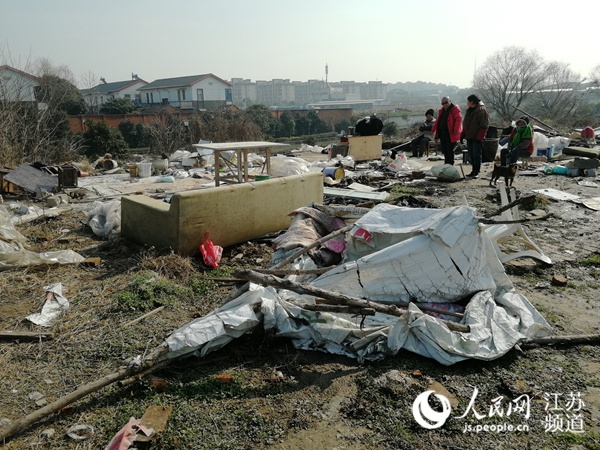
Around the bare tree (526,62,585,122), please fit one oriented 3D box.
[{"bbox_3d":[18.562,-9.662,34.000,4.300,4.200,4.000,9,16,28],"label":"bare tree"}]

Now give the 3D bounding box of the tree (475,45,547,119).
[{"bbox_3d":[17.168,-11.450,38.347,6.000,5.970,5.600,0,15,0],"label":"tree"}]

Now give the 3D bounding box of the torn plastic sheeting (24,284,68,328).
[{"bbox_3d":[-2.000,0.609,3.699,0.290,0.130,0.560,-5,16,-20],"label":"torn plastic sheeting"}]

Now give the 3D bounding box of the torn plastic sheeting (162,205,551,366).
[{"bbox_3d":[0.450,0.332,3.791,2.600,0.620,1.900,-1,15,-3],"label":"torn plastic sheeting"}]

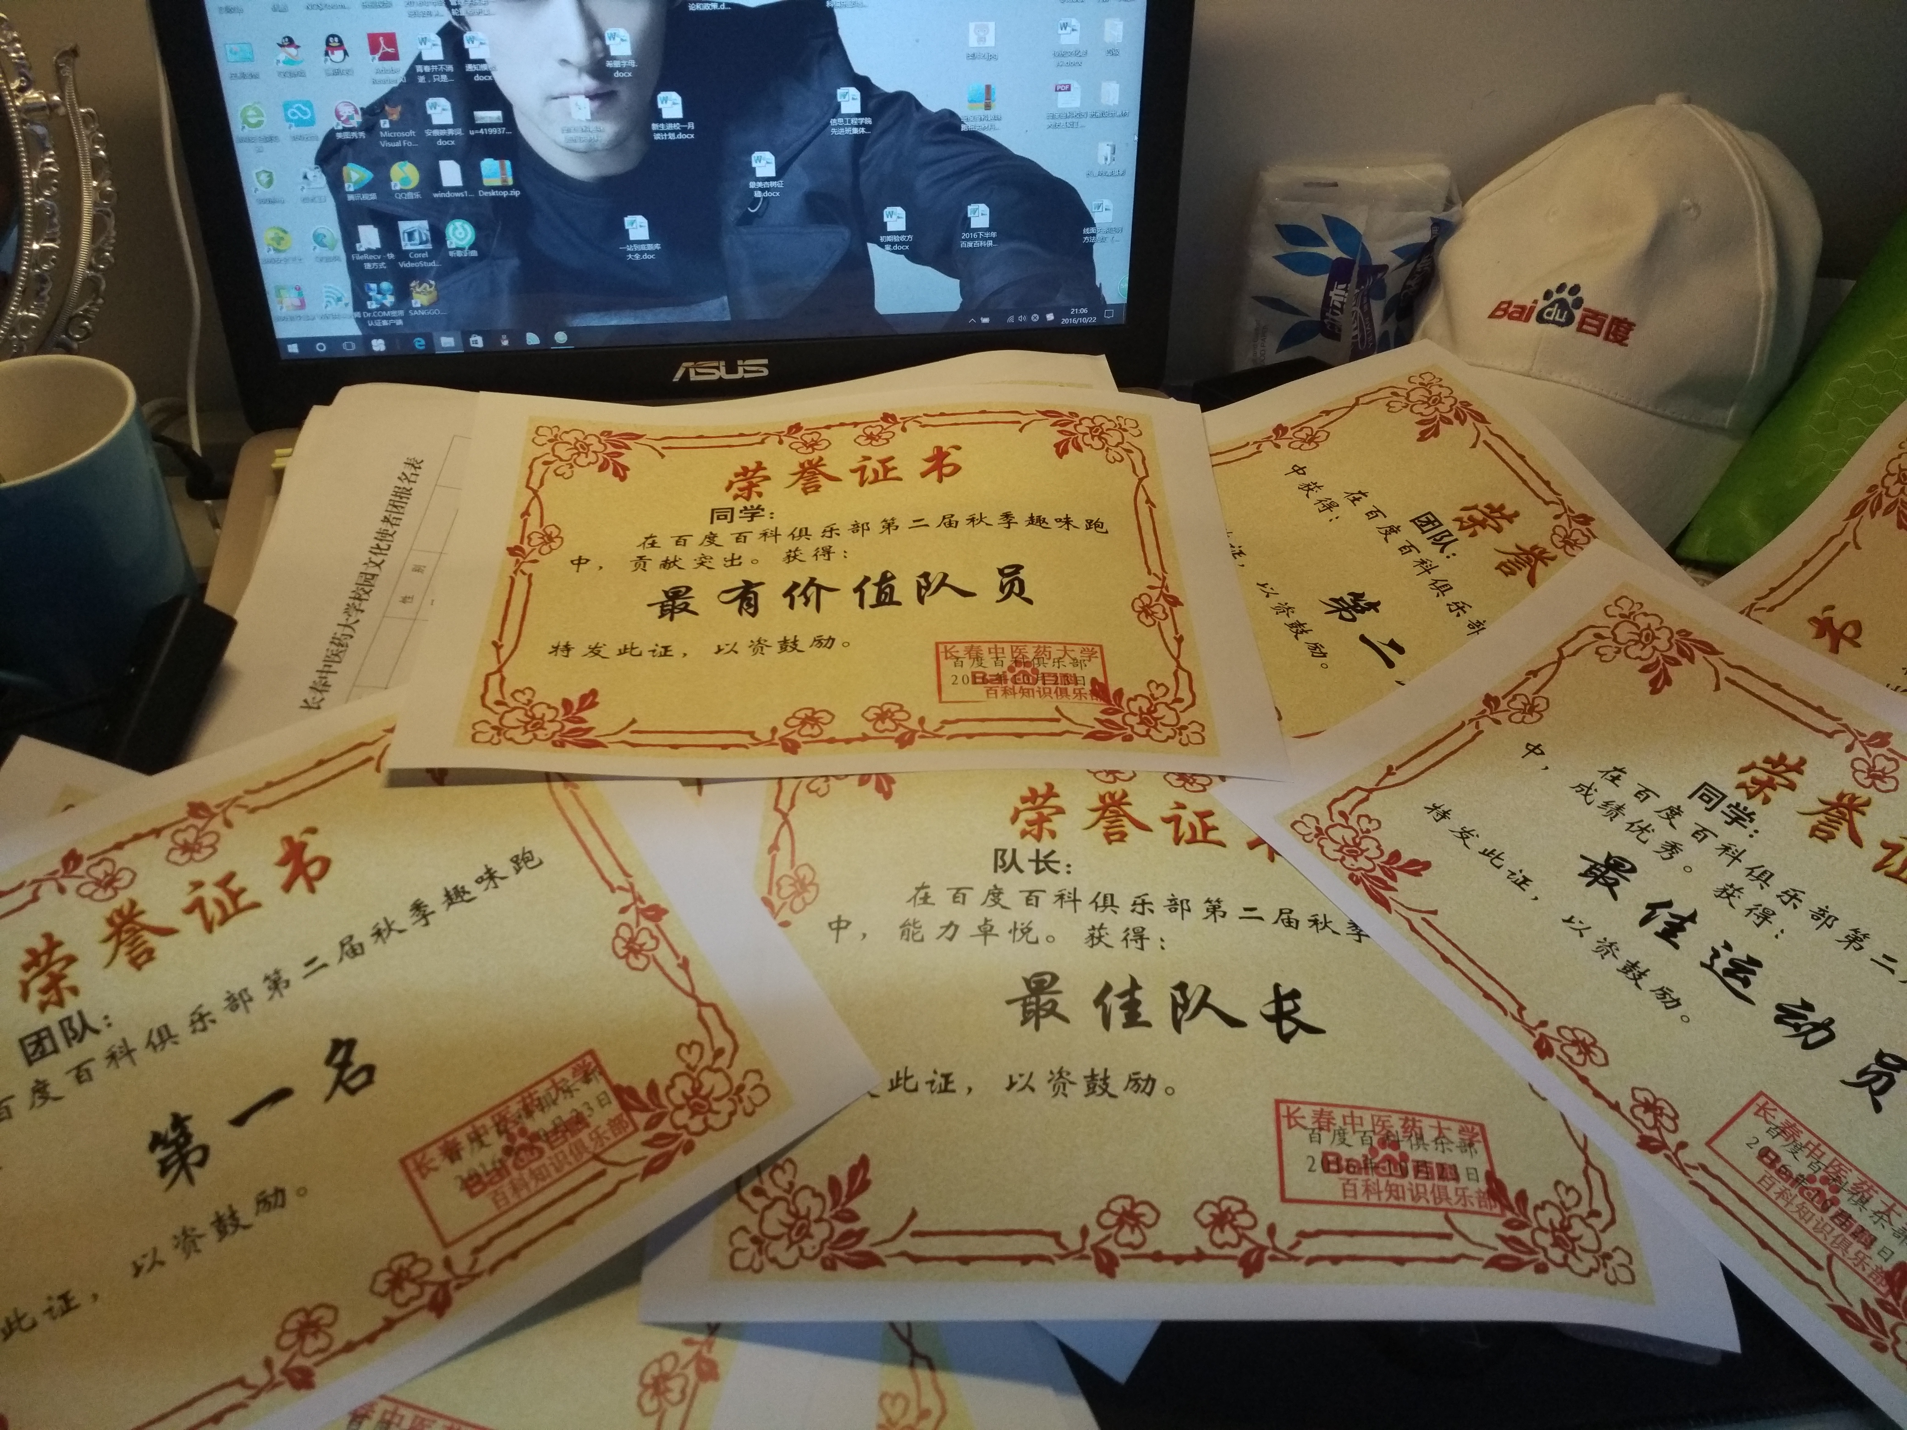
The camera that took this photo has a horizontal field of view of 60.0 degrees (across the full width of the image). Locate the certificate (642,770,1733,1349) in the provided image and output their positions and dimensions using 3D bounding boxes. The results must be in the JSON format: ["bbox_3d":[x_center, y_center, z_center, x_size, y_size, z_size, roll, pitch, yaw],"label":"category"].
[{"bbox_3d":[0.064,0.082,0.508,0.298,0.026,0.210,3,50,0],"label":"certificate"}]

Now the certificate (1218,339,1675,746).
[{"bbox_3d":[0.173,-0.026,0.619,0.210,0.018,0.297,-22,52,-11],"label":"certificate"}]

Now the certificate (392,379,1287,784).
[{"bbox_3d":[-0.041,-0.057,0.619,0.298,0.016,0.210,-1,46,-4],"label":"certificate"}]

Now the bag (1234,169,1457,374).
[{"bbox_3d":[0.171,-0.195,0.740,0.090,0.107,0.028,-4,43,-7],"label":"bag"}]

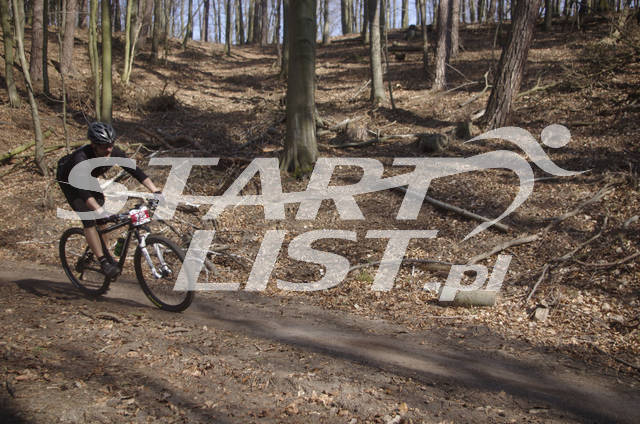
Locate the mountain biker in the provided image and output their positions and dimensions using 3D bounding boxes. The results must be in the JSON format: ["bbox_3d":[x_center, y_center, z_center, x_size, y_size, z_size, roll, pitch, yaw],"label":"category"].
[{"bbox_3d":[-1.910,-0.092,5.740,0.900,1.420,0.660,3,16,32],"label":"mountain biker"}]

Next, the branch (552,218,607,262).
[{"bbox_3d":[3.190,0.340,7.800,1.350,0.420,0.240,-3,4,-42],"label":"branch"}]

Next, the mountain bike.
[{"bbox_3d":[-1.835,0.370,5.850,1.780,1.010,0.650,3,16,32],"label":"mountain bike"}]

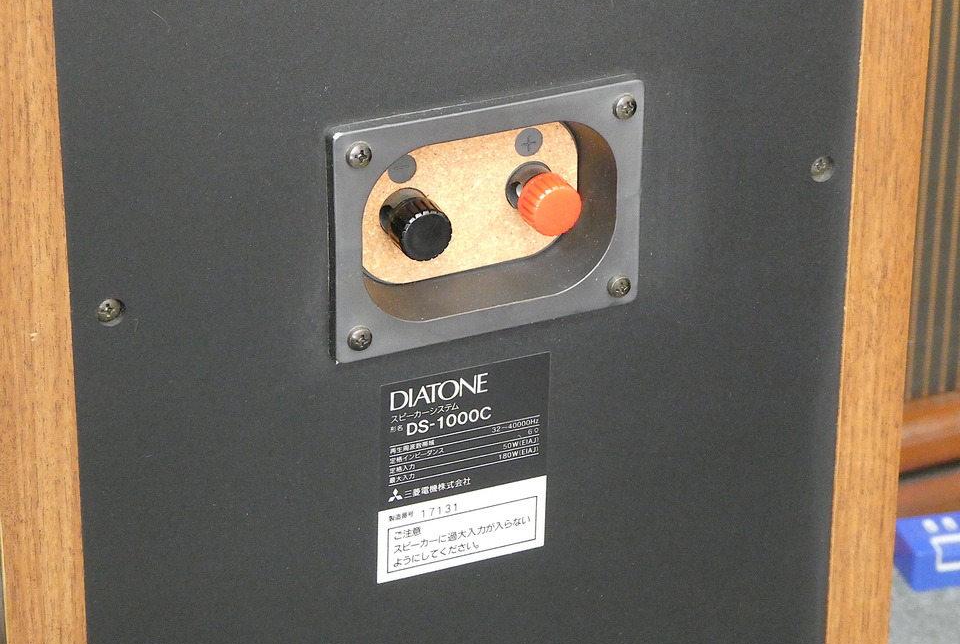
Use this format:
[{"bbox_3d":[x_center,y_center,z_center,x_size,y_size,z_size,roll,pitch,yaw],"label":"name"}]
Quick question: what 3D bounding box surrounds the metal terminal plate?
[{"bbox_3d":[-0.001,-0.037,1.045,0.112,0.079,0.025,-12,27,-25],"label":"metal terminal plate"}]

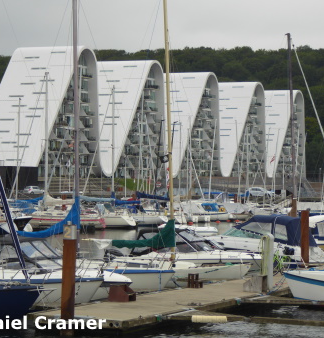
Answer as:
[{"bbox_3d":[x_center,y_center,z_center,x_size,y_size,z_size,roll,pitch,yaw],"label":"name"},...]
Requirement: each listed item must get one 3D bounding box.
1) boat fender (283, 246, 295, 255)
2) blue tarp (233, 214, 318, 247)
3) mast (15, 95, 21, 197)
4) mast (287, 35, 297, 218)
[{"bbox_3d":[5.822,3.745,63.050,0.500,0.360,0.340,0,0,27],"label":"boat fender"},{"bbox_3d":[5.398,2.951,66.154,3.750,1.470,2.200,0,0,27],"label":"blue tarp"},{"bbox_3d":[-14.935,-1.808,143.560,0.150,10.971,0.150,2,1,27],"label":"mast"},{"bbox_3d":[6.658,-1.904,70.325,0.170,10.026,0.170,-3,-1,27],"label":"mast"}]

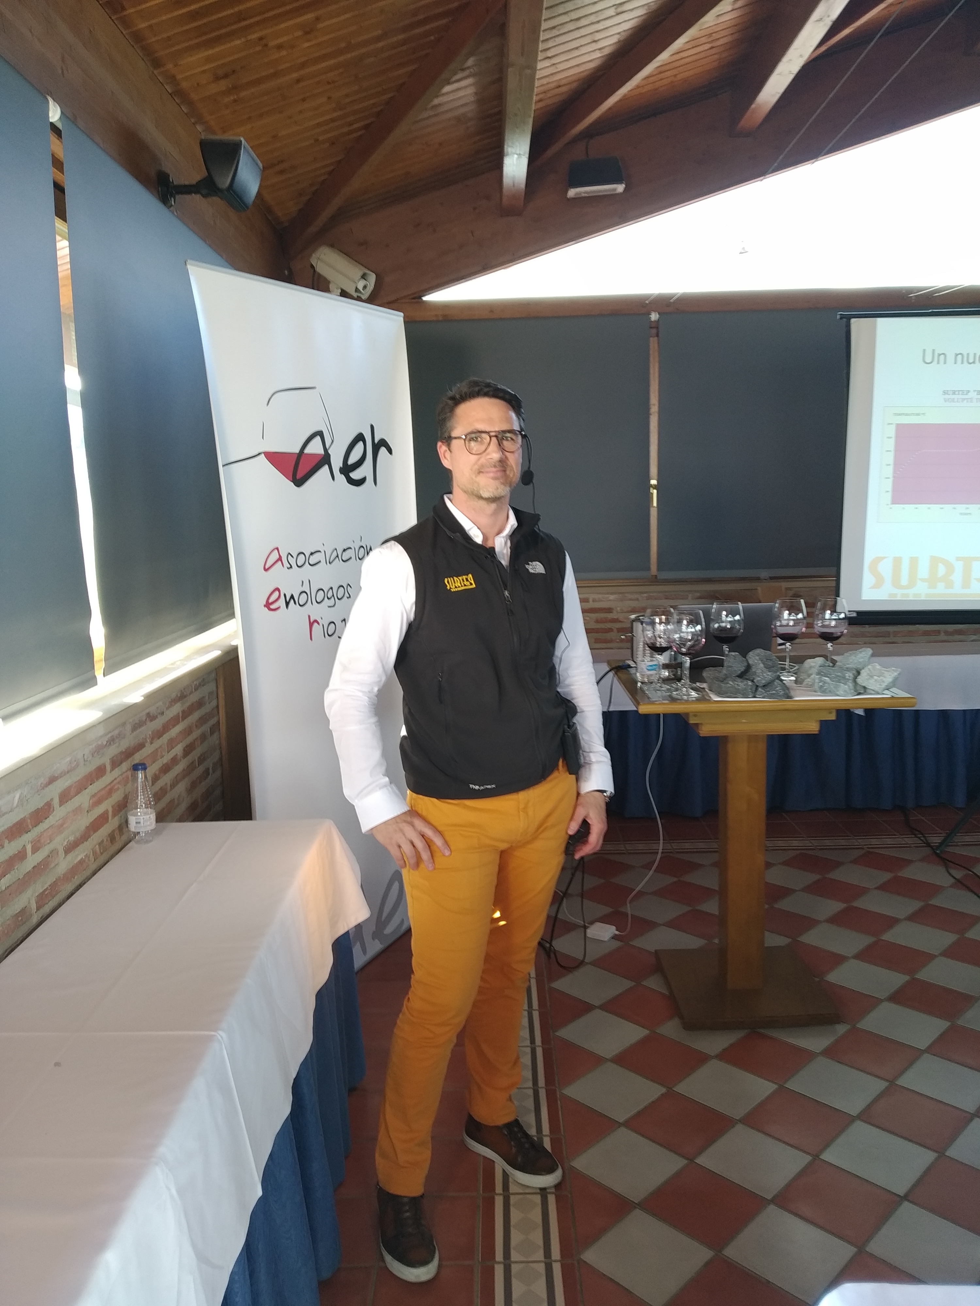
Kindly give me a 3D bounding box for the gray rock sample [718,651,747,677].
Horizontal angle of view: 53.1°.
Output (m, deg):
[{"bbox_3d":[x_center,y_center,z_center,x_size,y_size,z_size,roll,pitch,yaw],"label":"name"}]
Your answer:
[{"bbox_3d":[0.668,0.032,2.700,0.078,0.073,0.070,-2,8,1],"label":"gray rock sample"}]

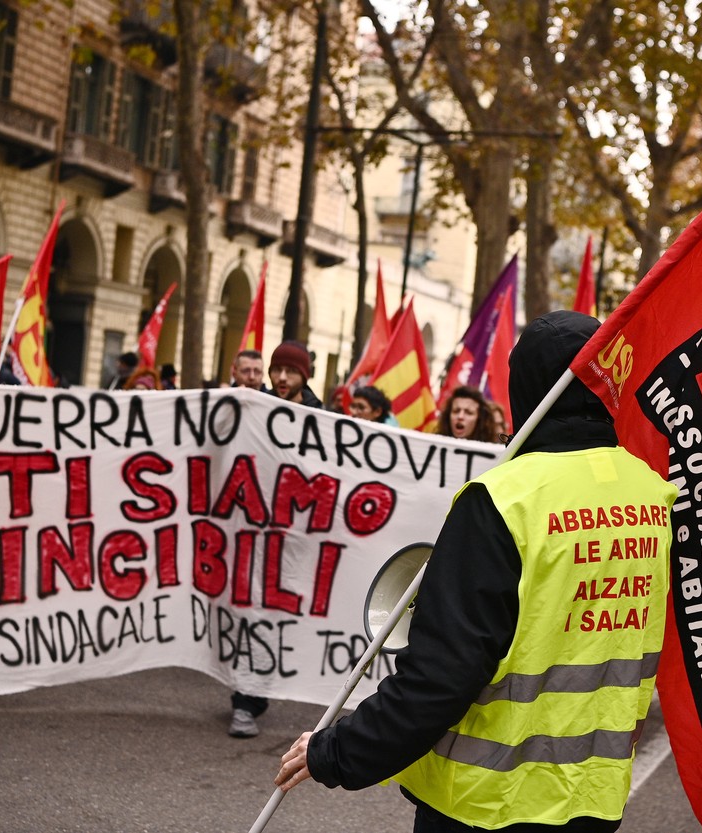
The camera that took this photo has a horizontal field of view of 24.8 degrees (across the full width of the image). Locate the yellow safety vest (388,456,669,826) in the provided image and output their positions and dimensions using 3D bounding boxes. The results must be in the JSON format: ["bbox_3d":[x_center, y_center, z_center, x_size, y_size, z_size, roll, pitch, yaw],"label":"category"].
[{"bbox_3d":[0.349,0.412,3.020,0.470,0.670,0.300,5,1,-33],"label":"yellow safety vest"}]

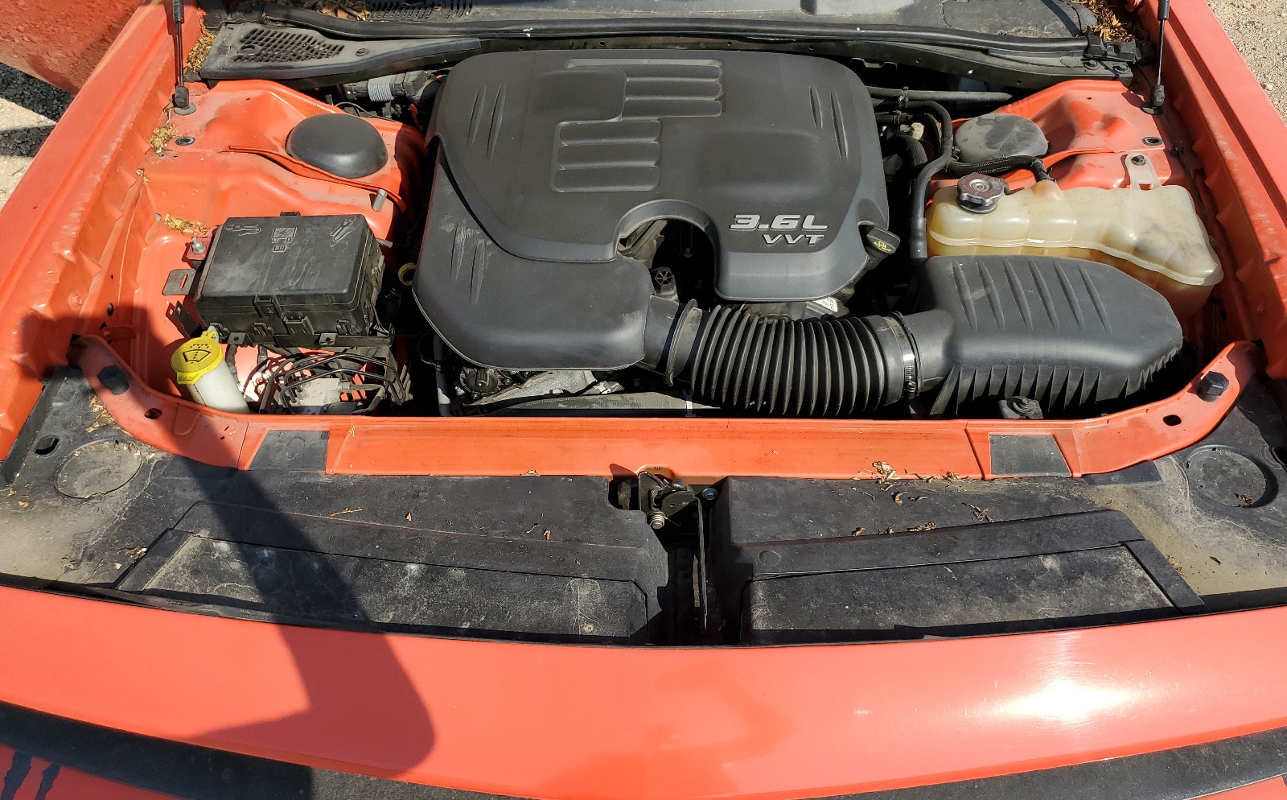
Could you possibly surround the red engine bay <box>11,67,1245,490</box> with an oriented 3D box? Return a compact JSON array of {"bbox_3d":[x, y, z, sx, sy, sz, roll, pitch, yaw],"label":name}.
[{"bbox_3d":[0.030,-0.111,1.378,1.440,0.380,0.790,1,46,1],"label":"red engine bay"}]

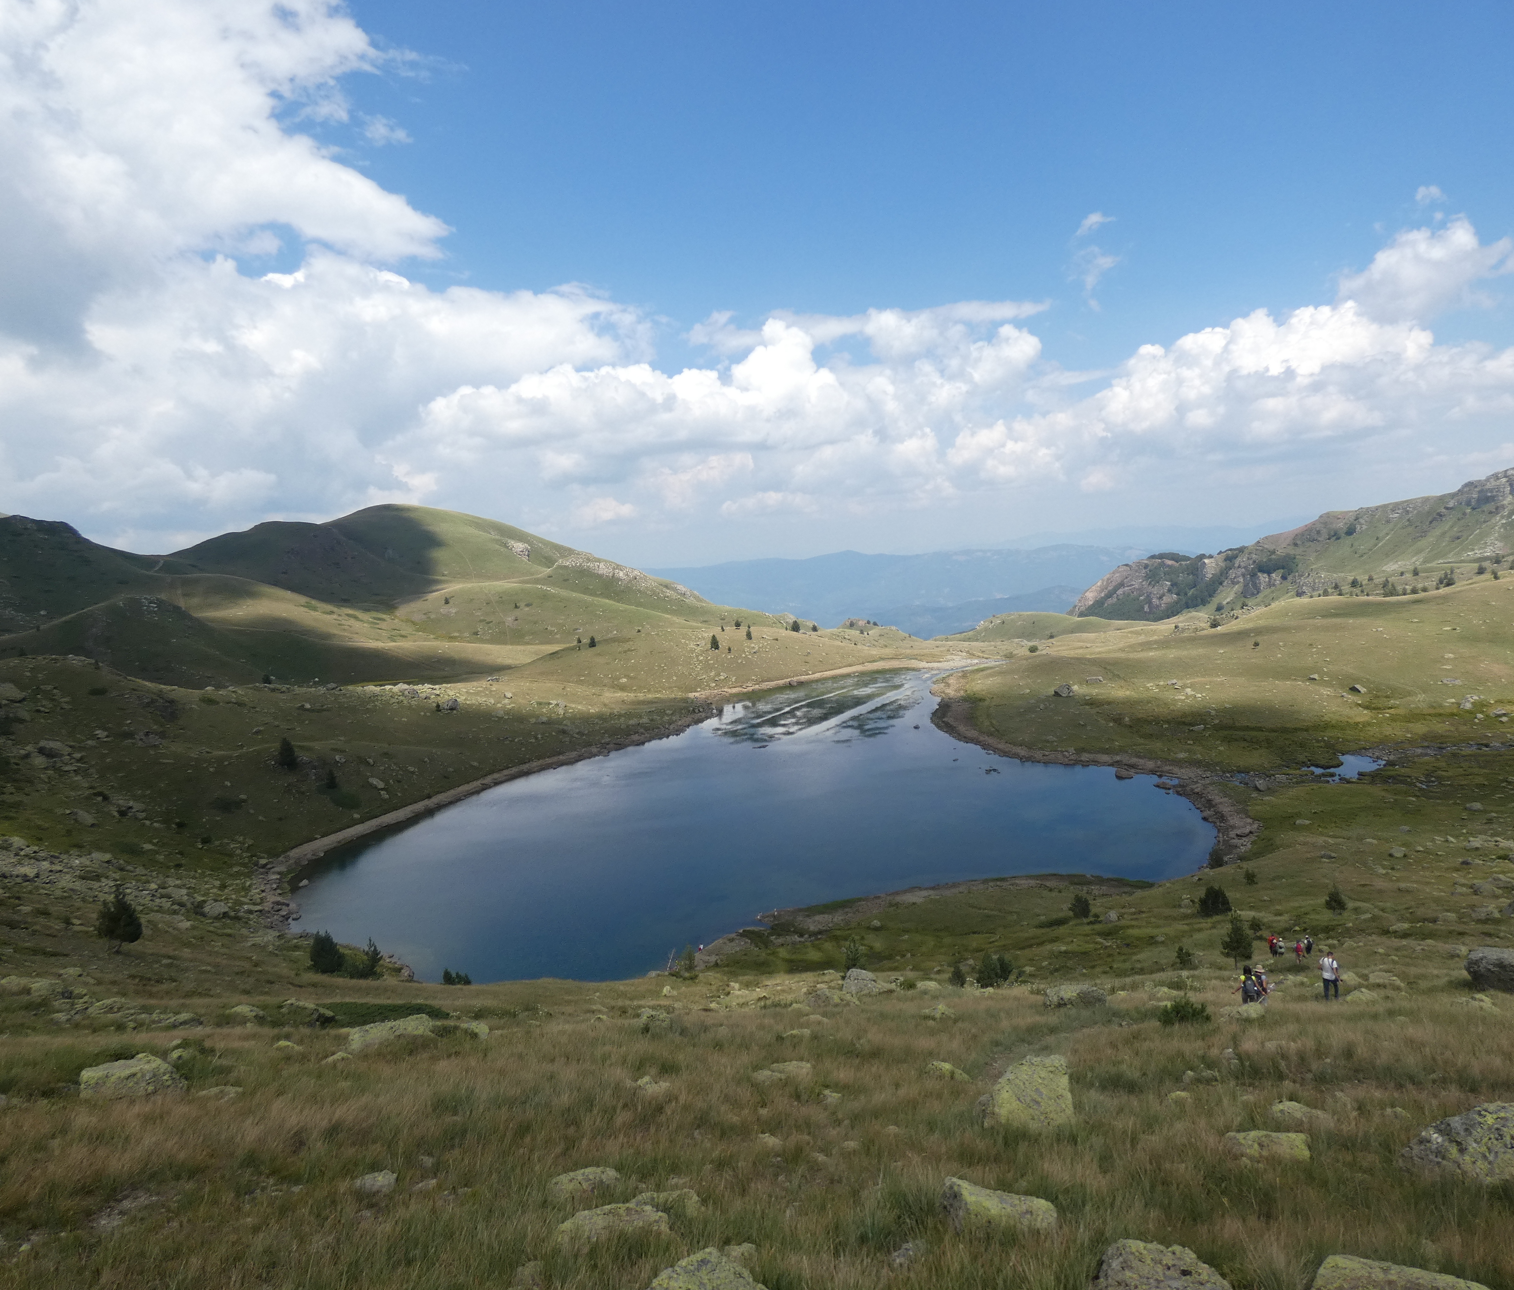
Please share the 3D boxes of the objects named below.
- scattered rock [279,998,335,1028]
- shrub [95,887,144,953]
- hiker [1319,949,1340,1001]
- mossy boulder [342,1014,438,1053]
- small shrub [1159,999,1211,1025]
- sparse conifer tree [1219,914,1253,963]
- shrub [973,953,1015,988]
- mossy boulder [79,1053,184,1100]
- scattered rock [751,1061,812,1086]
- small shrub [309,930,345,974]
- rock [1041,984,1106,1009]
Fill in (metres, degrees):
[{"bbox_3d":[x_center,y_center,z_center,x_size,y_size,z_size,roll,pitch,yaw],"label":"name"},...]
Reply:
[{"bbox_3d":[-11.308,9.263,25.000,1.350,0.550,1.000,-3,7,-25],"label":"scattered rock"},{"bbox_3d":[-41.707,18.019,65.000,2.800,4.300,2.800,-4,8,-33],"label":"shrub"},{"bbox_3d":[18.225,10.576,31.600,0.650,1.740,0.450,2,7,20],"label":"hiker"},{"bbox_3d":[-6.276,6.678,17.000,1.550,0.600,0.950,-3,8,-21],"label":"mossy boulder"},{"bbox_3d":[10.983,9.448,25.500,1.200,0.650,1.100,3,7,24],"label":"small shrub"},{"bbox_3d":[27.922,17.176,58.000,1.950,3.000,1.950,4,8,27],"label":"sparse conifer tree"},{"bbox_3d":[10.740,14.726,45.000,1.800,1.700,1.700,2,7,14],"label":"shrub"},{"bbox_3d":[-8.309,5.739,13.200,1.220,0.520,0.900,-4,8,-33],"label":"mossy boulder"},{"bbox_3d":[0.358,6.169,14.300,0.880,0.310,0.650,0,6,2],"label":"scattered rock"},{"bbox_3d":[-33.753,24.101,78.000,2.800,3.600,2.800,-3,8,-24],"label":"small shrub"},{"bbox_3d":[9.255,10.255,29.000,1.850,0.750,1.200,2,7,18],"label":"rock"}]

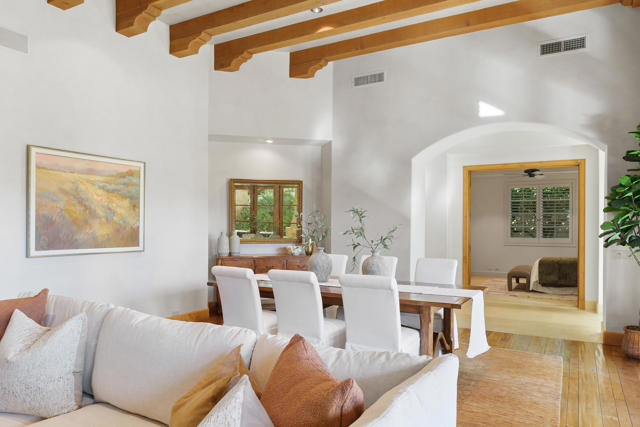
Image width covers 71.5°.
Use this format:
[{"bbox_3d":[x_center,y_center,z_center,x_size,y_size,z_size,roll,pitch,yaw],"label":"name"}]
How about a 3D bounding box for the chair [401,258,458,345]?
[{"bbox_3d":[1.210,1.009,4.850,0.480,0.985,0.600,0,-1,29],"label":"chair"}]

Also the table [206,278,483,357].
[{"bbox_3d":[0.230,1.106,4.504,2.580,0.760,1.120,0,-1,29],"label":"table"}]

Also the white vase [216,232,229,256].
[{"bbox_3d":[-1.482,0.476,6.821,0.176,0.371,0.176,1,-1,-15],"label":"white vase"}]

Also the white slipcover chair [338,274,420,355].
[{"bbox_3d":[0.511,0.970,3.661,0.490,0.985,0.600,0,-1,29],"label":"white slipcover chair"}]

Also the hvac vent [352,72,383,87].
[{"bbox_3d":[0.771,-2.117,7.016,0.535,0.160,0.040,0,-1,30],"label":"hvac vent"}]

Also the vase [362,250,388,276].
[{"bbox_3d":[0.607,0.596,4.870,0.270,0.390,0.270,0,-1,30],"label":"vase"}]

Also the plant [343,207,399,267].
[{"bbox_3d":[0.569,0.361,4.898,0.570,0.860,0.460,0,-1,30],"label":"plant"}]

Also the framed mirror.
[{"bbox_3d":[-0.875,-0.025,7.222,1.204,1.040,0.050,1,-1,-15],"label":"framed mirror"}]

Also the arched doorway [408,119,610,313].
[{"bbox_3d":[2.459,0.184,6.046,2.337,2.718,0.550,0,-1,29],"label":"arched doorway"}]

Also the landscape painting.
[{"bbox_3d":[-2.510,-0.099,4.895,0.045,1.099,1.363,0,-1,29],"label":"landscape painting"}]

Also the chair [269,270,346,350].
[{"bbox_3d":[-0.092,1.032,4.247,0.500,1.000,0.650,0,-1,30],"label":"chair"}]

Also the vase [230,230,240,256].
[{"bbox_3d":[-1.341,0.472,7.068,0.150,0.400,0.150,0,-1,0],"label":"vase"}]

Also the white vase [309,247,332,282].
[{"bbox_3d":[0.014,0.594,5.191,0.265,0.400,0.265,0,-1,0],"label":"white vase"}]

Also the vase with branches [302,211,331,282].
[{"bbox_3d":[-0.020,0.373,5.194,0.380,0.840,0.360,0,-1,0],"label":"vase with branches"}]

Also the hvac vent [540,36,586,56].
[{"bbox_3d":[3.095,-2.134,5.669,0.535,0.160,0.040,0,-1,30],"label":"hvac vent"}]

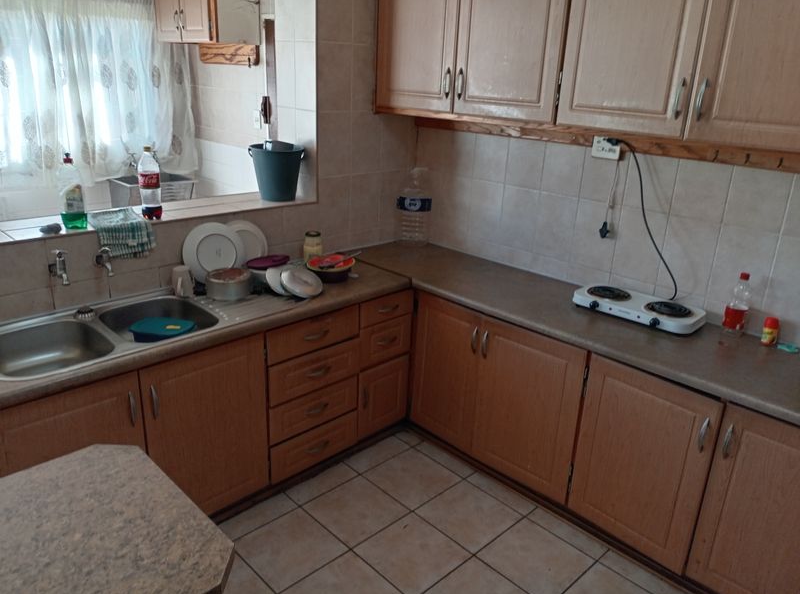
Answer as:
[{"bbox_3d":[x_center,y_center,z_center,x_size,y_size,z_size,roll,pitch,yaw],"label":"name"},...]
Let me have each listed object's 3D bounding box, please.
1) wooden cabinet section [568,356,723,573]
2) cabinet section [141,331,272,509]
[{"bbox_3d":[1.046,0.552,2.453,0.500,0.700,0.475,-17,27,-42],"label":"wooden cabinet section"},{"bbox_3d":[-0.885,0.453,2.521,0.480,0.700,0.500,-17,27,-42],"label":"cabinet section"}]

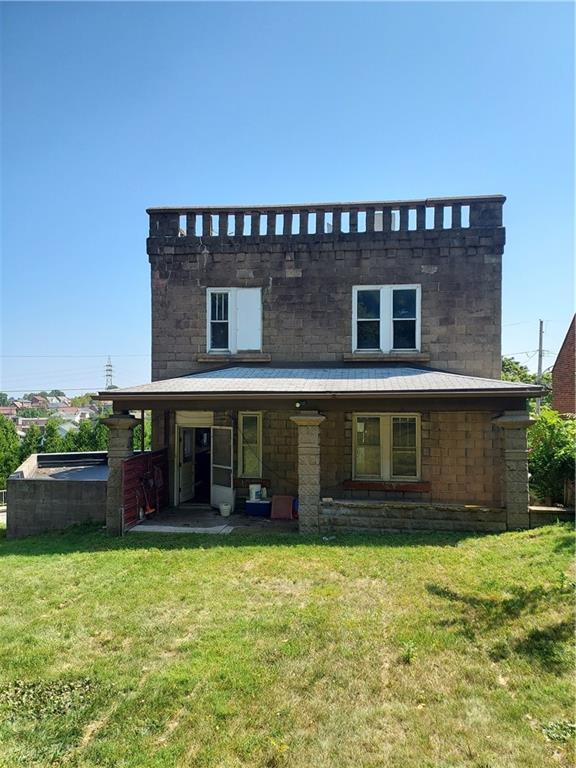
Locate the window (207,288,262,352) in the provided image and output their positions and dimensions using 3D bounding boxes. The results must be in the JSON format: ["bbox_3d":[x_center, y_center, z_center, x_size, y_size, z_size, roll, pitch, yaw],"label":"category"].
[{"bbox_3d":[-1.338,-1.584,13.360,1.416,1.673,0.120,0,0,6],"label":"window"}]

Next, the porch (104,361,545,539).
[{"bbox_3d":[0.604,1.360,11.885,9.001,3.520,2.380,0,0,6],"label":"porch"}]

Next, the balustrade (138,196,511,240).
[{"bbox_3d":[0.793,-4.015,13.127,8.699,0.750,0.370,0,0,6],"label":"balustrade"}]

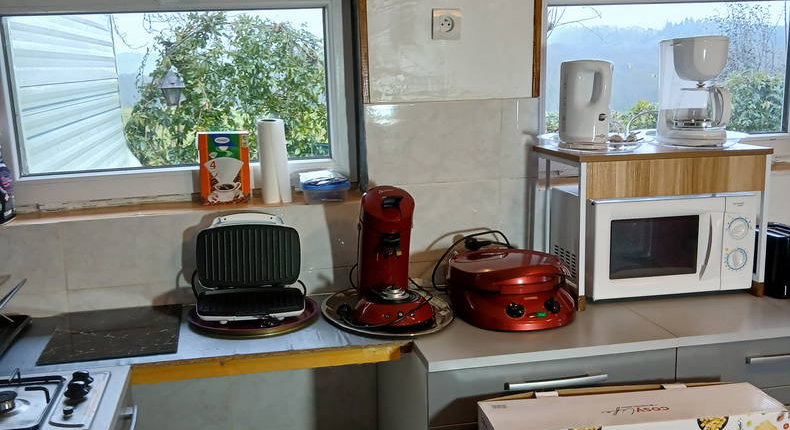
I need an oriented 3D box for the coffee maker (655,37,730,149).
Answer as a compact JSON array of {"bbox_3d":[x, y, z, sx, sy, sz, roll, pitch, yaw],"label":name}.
[{"bbox_3d":[0.829,-0.340,1.646,0.205,0.288,0.155,7,14,42],"label":"coffee maker"}]

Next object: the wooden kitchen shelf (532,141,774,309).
[{"bbox_3d":[0.712,0.012,1.704,0.530,0.399,0.320,-3,10,-7],"label":"wooden kitchen shelf"}]

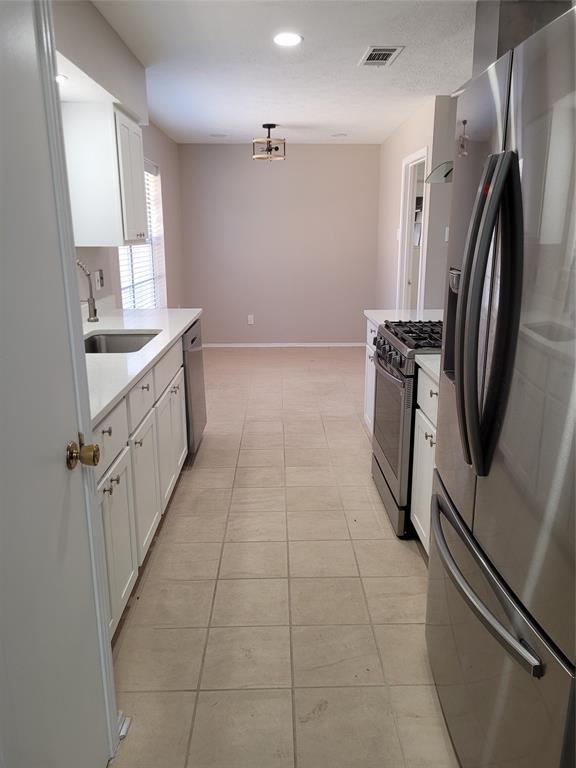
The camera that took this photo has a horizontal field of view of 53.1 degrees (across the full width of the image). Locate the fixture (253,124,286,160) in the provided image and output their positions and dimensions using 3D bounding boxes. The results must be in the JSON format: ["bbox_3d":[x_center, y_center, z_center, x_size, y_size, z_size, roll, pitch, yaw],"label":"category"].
[{"bbox_3d":[-0.184,-2.386,5.713,0.325,0.323,0.325,-1,15,-1],"label":"fixture"}]

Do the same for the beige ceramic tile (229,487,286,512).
[{"bbox_3d":[-0.161,0.642,3.179,0.301,0.012,0.300,-1,15,-1],"label":"beige ceramic tile"}]

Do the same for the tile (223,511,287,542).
[{"bbox_3d":[-0.156,0.724,2.906,0.302,0.012,0.302,-1,15,-1],"label":"tile"}]

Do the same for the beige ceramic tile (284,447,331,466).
[{"bbox_3d":[0.132,0.486,3.789,0.302,0.010,0.302,-1,15,-1],"label":"beige ceramic tile"}]

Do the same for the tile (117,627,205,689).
[{"bbox_3d":[-0.444,0.957,2.010,0.302,0.010,0.302,-1,15,-1],"label":"tile"}]

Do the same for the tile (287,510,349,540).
[{"bbox_3d":[0.150,0.719,2.911,0.302,0.012,0.302,-1,15,-1],"label":"tile"}]

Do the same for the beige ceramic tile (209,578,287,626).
[{"bbox_3d":[-0.144,0.876,2.309,0.302,0.010,0.302,-1,15,-1],"label":"beige ceramic tile"}]

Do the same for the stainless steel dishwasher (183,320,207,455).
[{"bbox_3d":[-0.878,0.035,3.752,0.600,0.840,0.600,-1,15,-1],"label":"stainless steel dishwasher"}]

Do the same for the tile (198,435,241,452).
[{"bbox_3d":[-0.484,0.416,4.074,0.302,0.010,0.302,-1,15,-1],"label":"tile"}]

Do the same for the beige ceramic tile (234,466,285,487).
[{"bbox_3d":[-0.167,0.565,3.478,0.299,0.010,0.299,-1,15,-1],"label":"beige ceramic tile"}]

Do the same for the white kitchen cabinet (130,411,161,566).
[{"bbox_3d":[-0.883,0.427,2.502,0.560,0.560,0.460,-1,15,-1],"label":"white kitchen cabinet"}]

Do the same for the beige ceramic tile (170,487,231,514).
[{"bbox_3d":[-0.467,0.648,3.190,0.302,0.010,0.302,-1,15,-1],"label":"beige ceramic tile"}]

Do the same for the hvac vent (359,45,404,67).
[{"bbox_3d":[0.553,-1.940,3.443,0.210,0.022,0.400,-1,15,-1],"label":"hvac vent"}]

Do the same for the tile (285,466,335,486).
[{"bbox_3d":[0.137,0.562,3.478,0.301,0.012,0.300,-1,15,-1],"label":"tile"}]

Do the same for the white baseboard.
[{"bbox_3d":[-0.059,-0.498,7.454,2.300,0.065,0.016,-1,15,-1],"label":"white baseboard"}]

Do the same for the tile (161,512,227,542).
[{"bbox_3d":[-0.458,0.722,2.882,0.299,0.010,0.299,-1,15,-1],"label":"tile"}]

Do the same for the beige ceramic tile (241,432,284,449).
[{"bbox_3d":[-0.179,0.412,4.079,0.302,0.010,0.302,-1,15,-1],"label":"beige ceramic tile"}]

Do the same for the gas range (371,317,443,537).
[{"bbox_3d":[0.806,0.191,3.008,0.680,0.935,0.760,-1,15,-1],"label":"gas range"}]

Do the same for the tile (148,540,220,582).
[{"bbox_3d":[-0.455,0.803,2.600,0.302,0.010,0.302,-1,15,-1],"label":"tile"}]

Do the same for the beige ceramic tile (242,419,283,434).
[{"bbox_3d":[-0.184,0.335,4.363,0.299,0.010,0.299,-1,15,-1],"label":"beige ceramic tile"}]

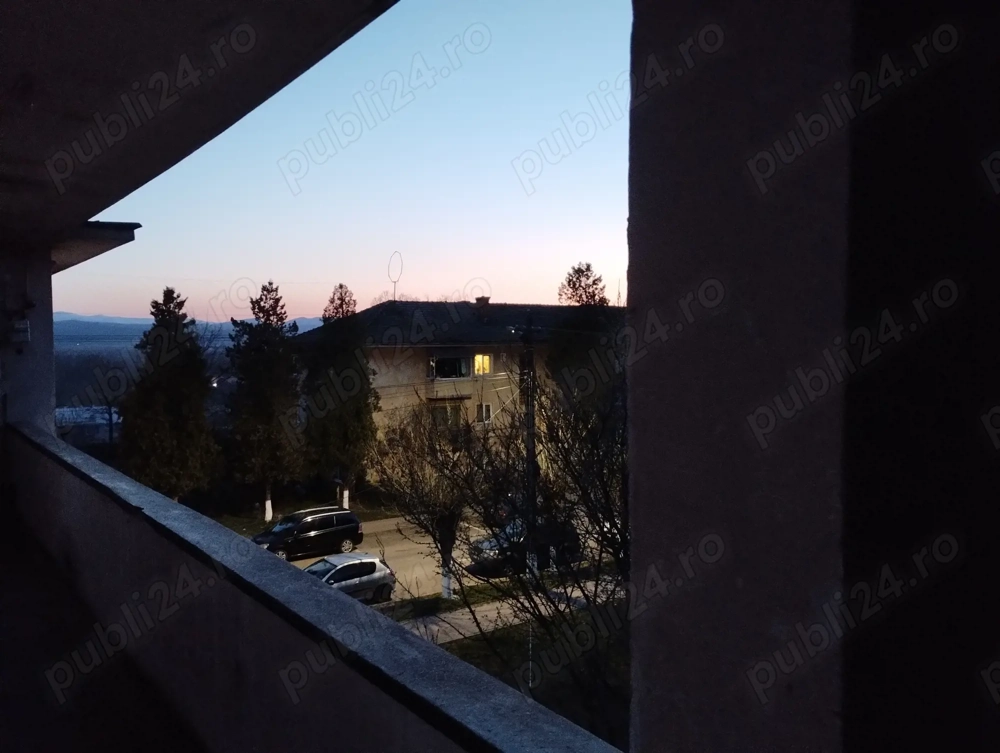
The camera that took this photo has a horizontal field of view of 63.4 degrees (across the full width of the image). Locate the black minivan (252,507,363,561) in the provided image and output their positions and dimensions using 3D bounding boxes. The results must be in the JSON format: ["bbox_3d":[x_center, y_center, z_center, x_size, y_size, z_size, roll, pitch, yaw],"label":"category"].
[{"bbox_3d":[-7.830,6.350,32.500,4.470,1.660,1.800,-1,2,-36],"label":"black minivan"}]

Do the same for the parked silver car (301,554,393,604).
[{"bbox_3d":[-5.420,6.680,26.330,3.920,1.450,1.680,-1,2,-37],"label":"parked silver car"}]

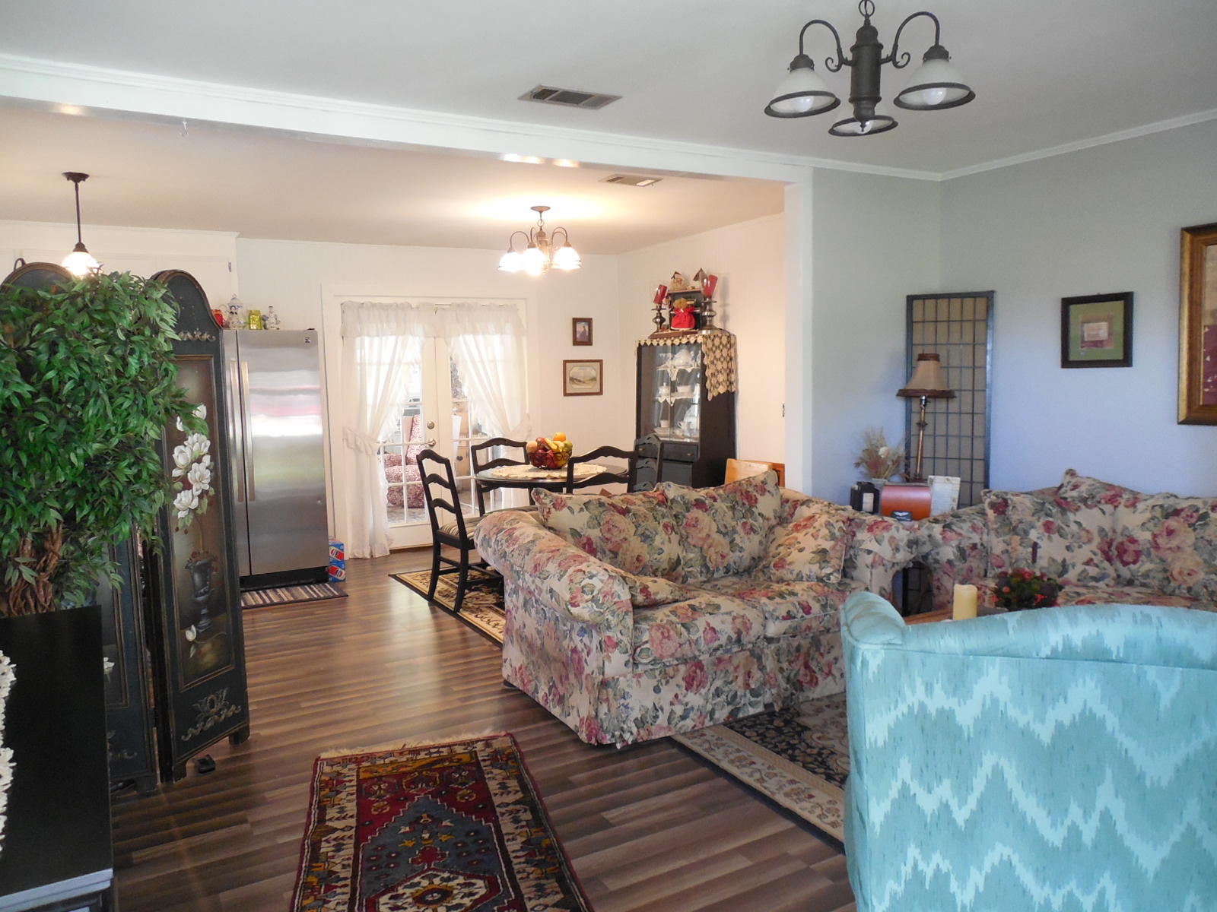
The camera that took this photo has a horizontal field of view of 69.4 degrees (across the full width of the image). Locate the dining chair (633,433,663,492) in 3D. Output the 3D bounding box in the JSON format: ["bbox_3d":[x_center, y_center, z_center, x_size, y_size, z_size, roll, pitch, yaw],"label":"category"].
[{"bbox_3d":[0.101,0.373,5.900,0.460,0.980,0.450,-4,6,-23],"label":"dining chair"}]

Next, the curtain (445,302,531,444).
[{"bbox_3d":[-0.986,-0.276,7.311,0.750,1.980,0.120,-5,7,-29],"label":"curtain"}]

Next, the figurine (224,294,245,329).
[{"bbox_3d":[-2.493,-0.950,5.844,0.135,0.250,0.130,-2,6,-7],"label":"figurine"}]

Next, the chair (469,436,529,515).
[{"bbox_3d":[-0.650,0.358,6.073,0.460,0.960,0.520,-4,6,-29],"label":"chair"}]

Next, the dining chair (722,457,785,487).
[{"bbox_3d":[0.754,0.438,5.660,0.520,0.800,0.460,-4,6,-29],"label":"dining chair"}]

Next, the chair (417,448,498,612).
[{"bbox_3d":[-0.891,0.435,5.501,0.470,0.980,0.450,-6,7,-36],"label":"chair"}]

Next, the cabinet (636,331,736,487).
[{"bbox_3d":[0.576,-0.065,6.693,0.330,1.667,0.870,-5,7,-29],"label":"cabinet"}]

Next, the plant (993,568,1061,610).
[{"bbox_3d":[1.468,0.494,3.080,0.230,0.200,0.230,-4,6,-29],"label":"plant"}]

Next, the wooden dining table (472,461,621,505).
[{"bbox_3d":[-0.356,0.479,5.787,1.020,0.755,1.020,-4,6,-29],"label":"wooden dining table"}]

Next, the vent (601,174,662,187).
[{"bbox_3d":[0.128,-1.570,5.033,0.340,0.020,0.210,-4,6,-29],"label":"vent"}]

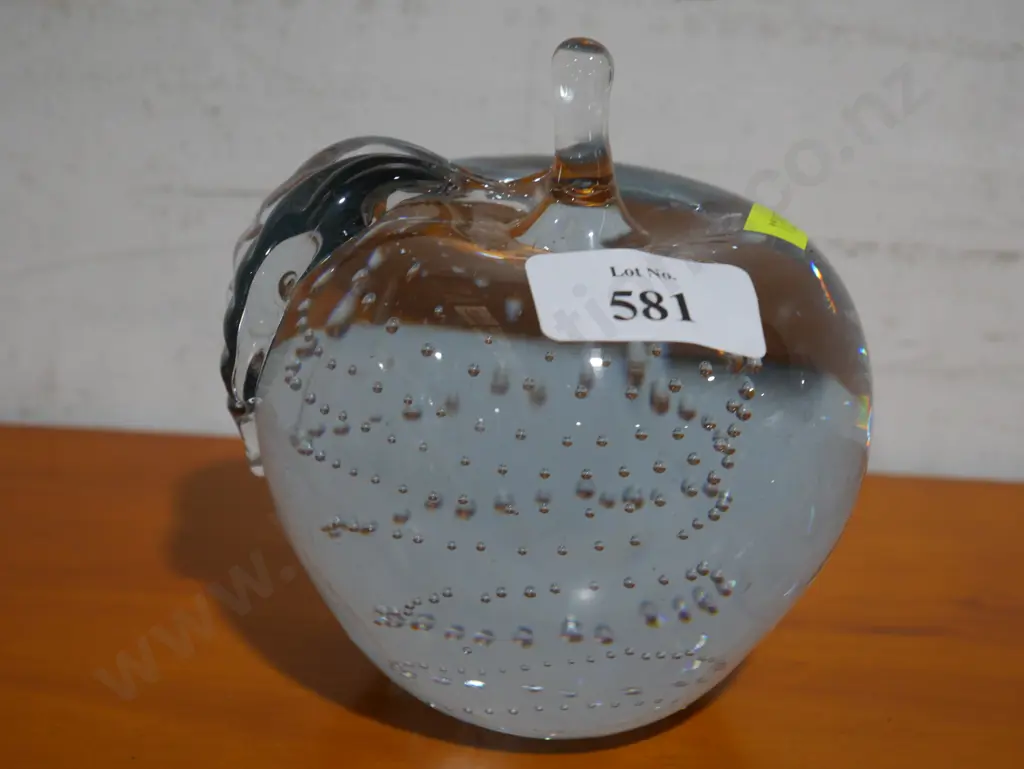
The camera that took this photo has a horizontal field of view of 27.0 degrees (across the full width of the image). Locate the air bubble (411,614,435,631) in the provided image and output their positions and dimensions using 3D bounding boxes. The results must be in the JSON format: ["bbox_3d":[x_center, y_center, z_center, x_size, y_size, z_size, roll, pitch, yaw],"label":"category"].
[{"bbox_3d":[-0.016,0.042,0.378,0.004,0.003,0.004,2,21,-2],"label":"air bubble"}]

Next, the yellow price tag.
[{"bbox_3d":[0.050,-0.029,0.400,0.013,0.003,0.018,19,18,-1],"label":"yellow price tag"}]

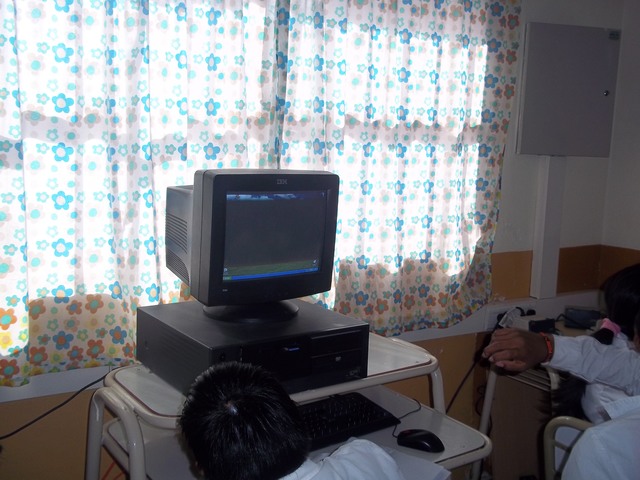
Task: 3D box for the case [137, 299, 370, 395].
[{"bbox_3d":[-0.176,0.256,1.657,0.425,0.138,0.415,-3,9,-36],"label":"case"}]

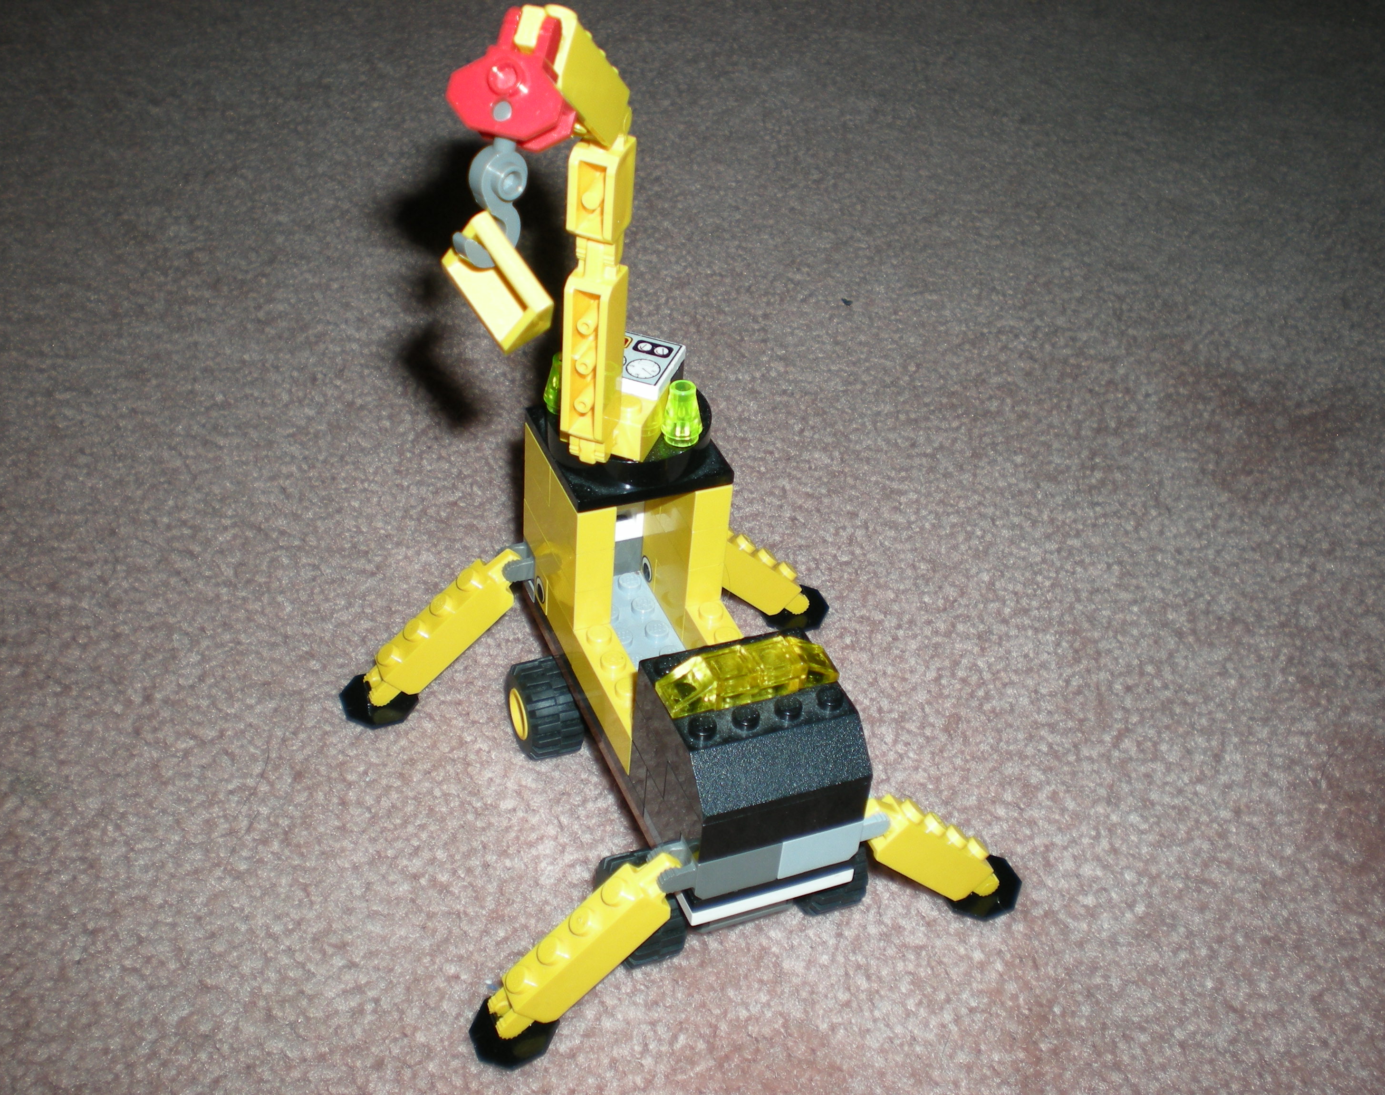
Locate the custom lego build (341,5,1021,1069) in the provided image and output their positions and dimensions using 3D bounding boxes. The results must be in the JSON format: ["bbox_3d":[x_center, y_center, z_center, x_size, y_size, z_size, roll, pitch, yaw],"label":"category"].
[{"bbox_3d":[0.001,-0.016,0.280,0.113,0.162,0.106,-11,40,-20],"label":"custom lego build"}]

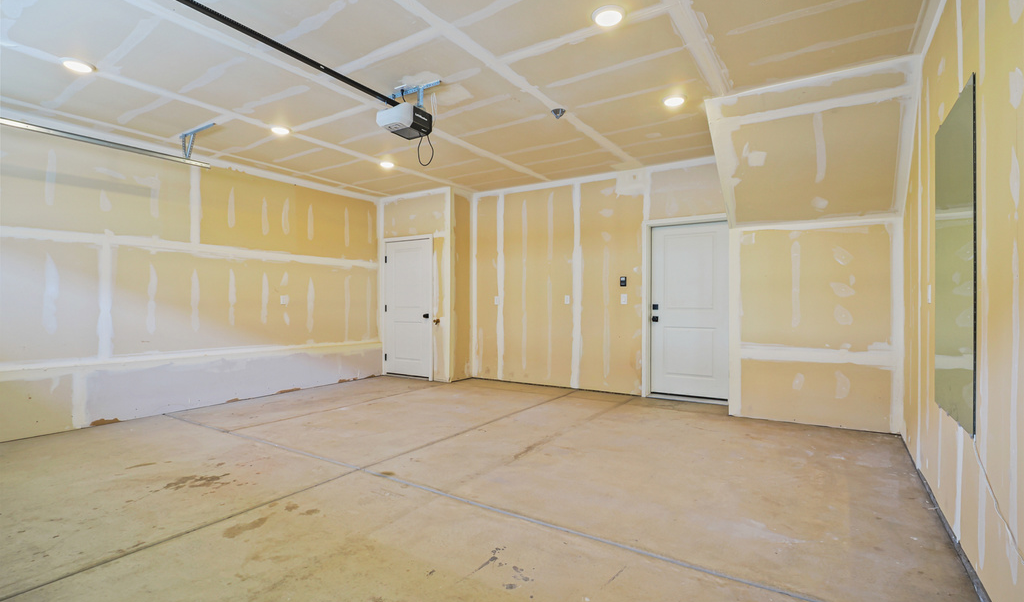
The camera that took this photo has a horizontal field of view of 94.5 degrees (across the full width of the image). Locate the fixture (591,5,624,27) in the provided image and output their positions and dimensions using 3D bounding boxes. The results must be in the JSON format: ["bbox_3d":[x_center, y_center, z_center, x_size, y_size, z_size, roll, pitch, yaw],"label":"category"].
[{"bbox_3d":[0.551,-1.625,2.703,0.178,0.024,0.178,0,0,0],"label":"fixture"}]

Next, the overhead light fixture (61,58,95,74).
[{"bbox_3d":[-2.955,-1.605,3.221,0.178,0.024,0.178,0,0,34],"label":"overhead light fixture"}]

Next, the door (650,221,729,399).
[{"bbox_3d":[2.083,0.111,5.524,0.880,2.020,0.050,0,0,34],"label":"door"}]

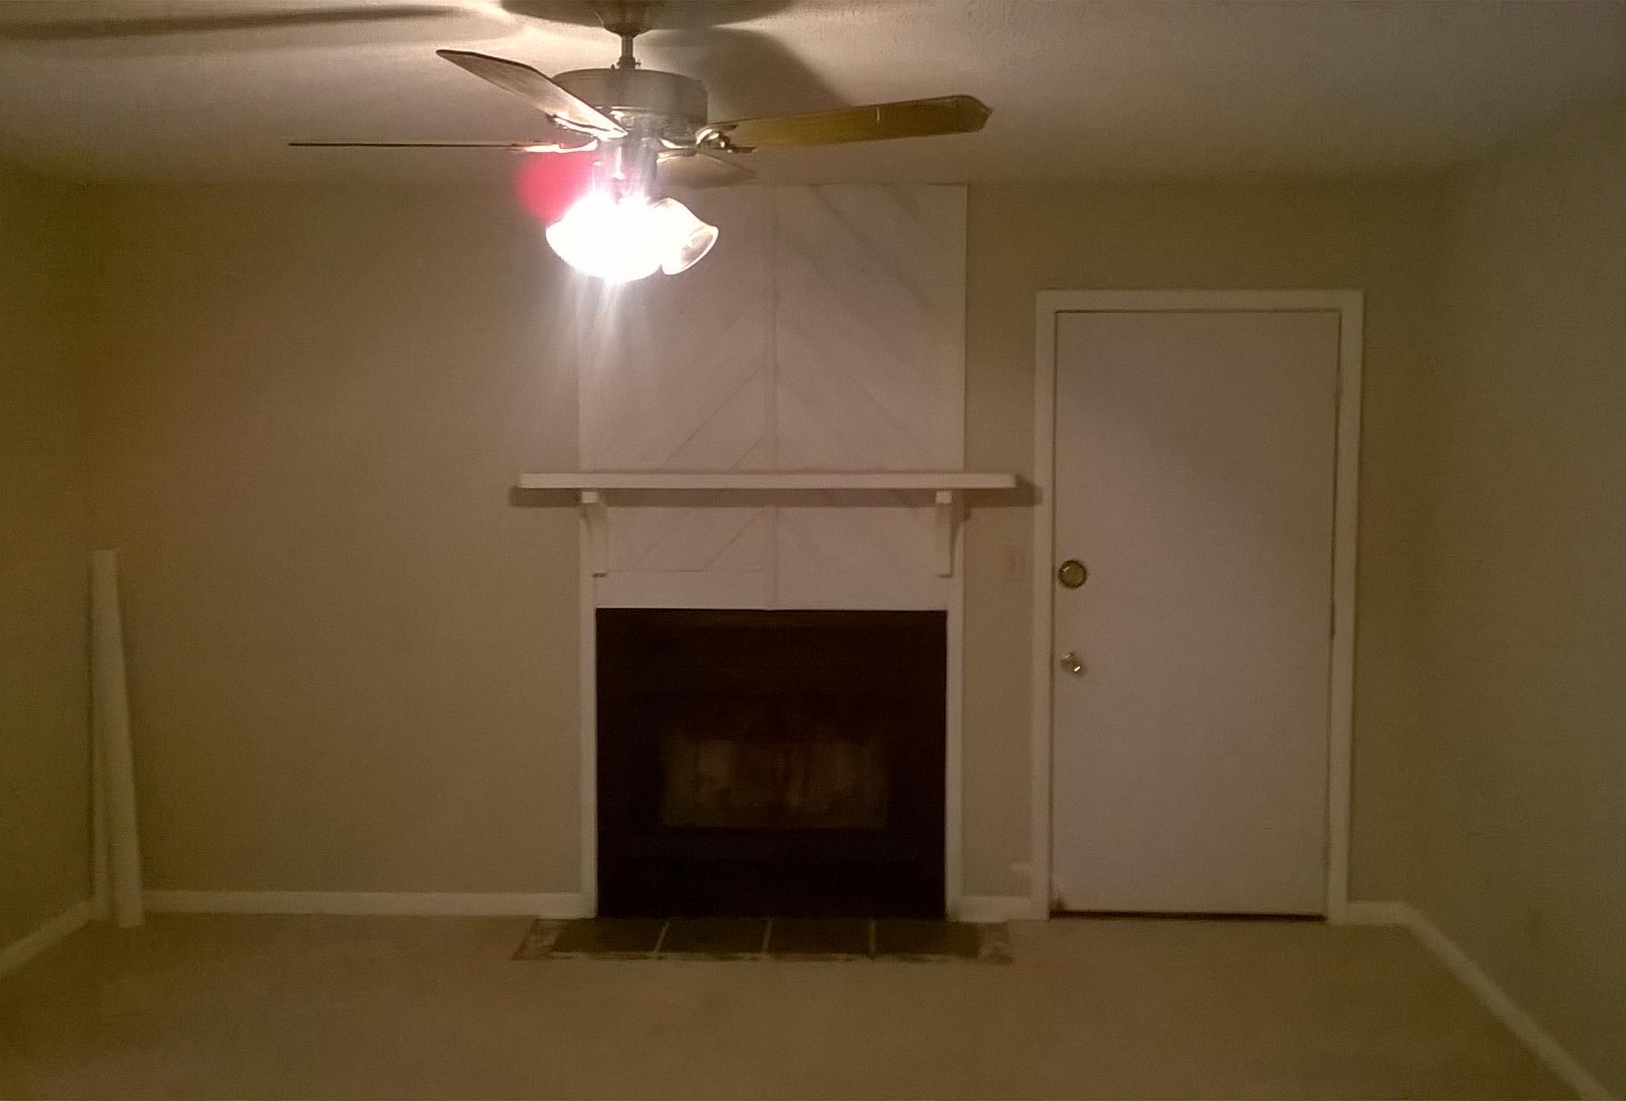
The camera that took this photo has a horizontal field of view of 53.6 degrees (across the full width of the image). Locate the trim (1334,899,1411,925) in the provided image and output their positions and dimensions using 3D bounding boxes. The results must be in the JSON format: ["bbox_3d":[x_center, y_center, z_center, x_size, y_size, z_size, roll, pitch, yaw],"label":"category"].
[{"bbox_3d":[1.871,1.213,5.361,0.225,0.080,0.015,0,5,3],"label":"trim"}]

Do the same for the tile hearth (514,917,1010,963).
[{"bbox_3d":[-0.153,1.279,5.249,1.590,0.022,0.415,0,5,3],"label":"tile hearth"}]

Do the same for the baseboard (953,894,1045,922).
[{"bbox_3d":[0.624,1.213,5.419,0.262,0.080,0.015,0,5,3],"label":"baseboard"}]

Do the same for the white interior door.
[{"bbox_3d":[1.254,0.229,5.327,0.917,2.019,0.045,0,5,3],"label":"white interior door"}]

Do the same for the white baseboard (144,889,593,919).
[{"bbox_3d":[-1.603,1.213,5.521,1.690,0.079,0.015,0,5,3],"label":"white baseboard"}]

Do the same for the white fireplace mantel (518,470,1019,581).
[{"bbox_3d":[-0.143,-0.079,5.228,1.577,0.351,0.205,0,5,3],"label":"white fireplace mantel"}]

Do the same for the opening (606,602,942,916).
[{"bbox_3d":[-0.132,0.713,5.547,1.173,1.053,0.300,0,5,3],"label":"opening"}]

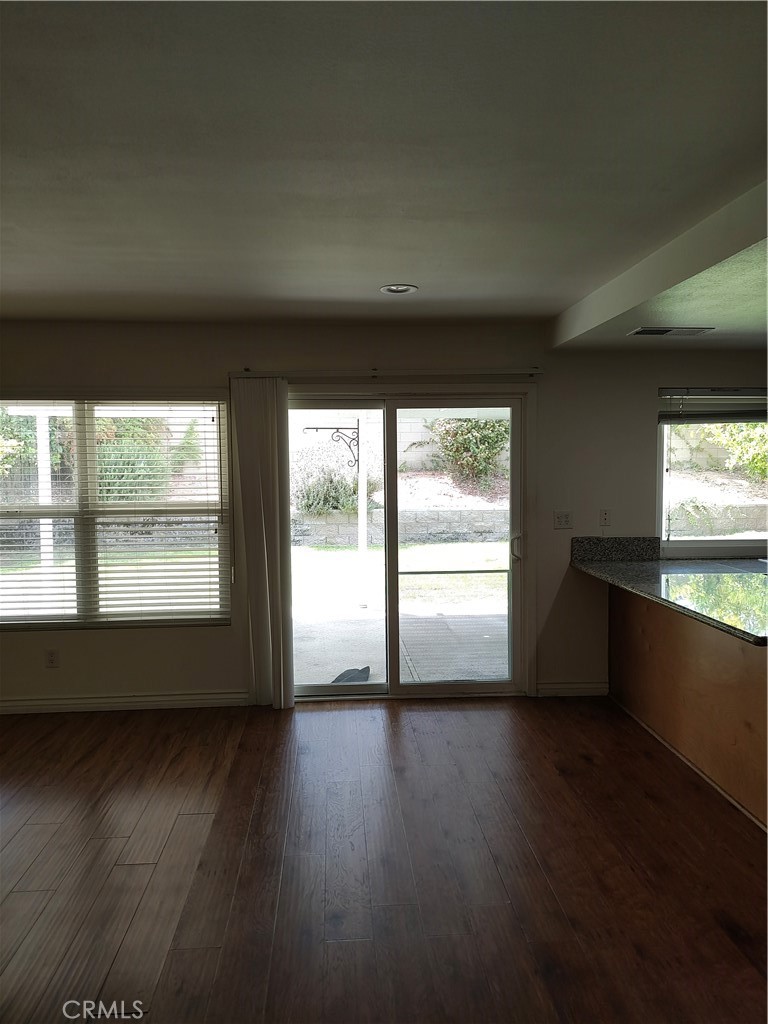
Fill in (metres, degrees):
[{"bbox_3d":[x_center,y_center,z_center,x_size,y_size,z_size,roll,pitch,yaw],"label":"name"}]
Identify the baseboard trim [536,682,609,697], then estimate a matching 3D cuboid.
[{"bbox_3d":[1.268,1.192,4.974,0.486,0.096,0.016,-1,4,-4],"label":"baseboard trim"}]

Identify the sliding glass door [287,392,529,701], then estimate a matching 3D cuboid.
[{"bbox_3d":[0.061,0.248,4.880,1.752,1.976,0.100,-1,4,-4],"label":"sliding glass door"}]

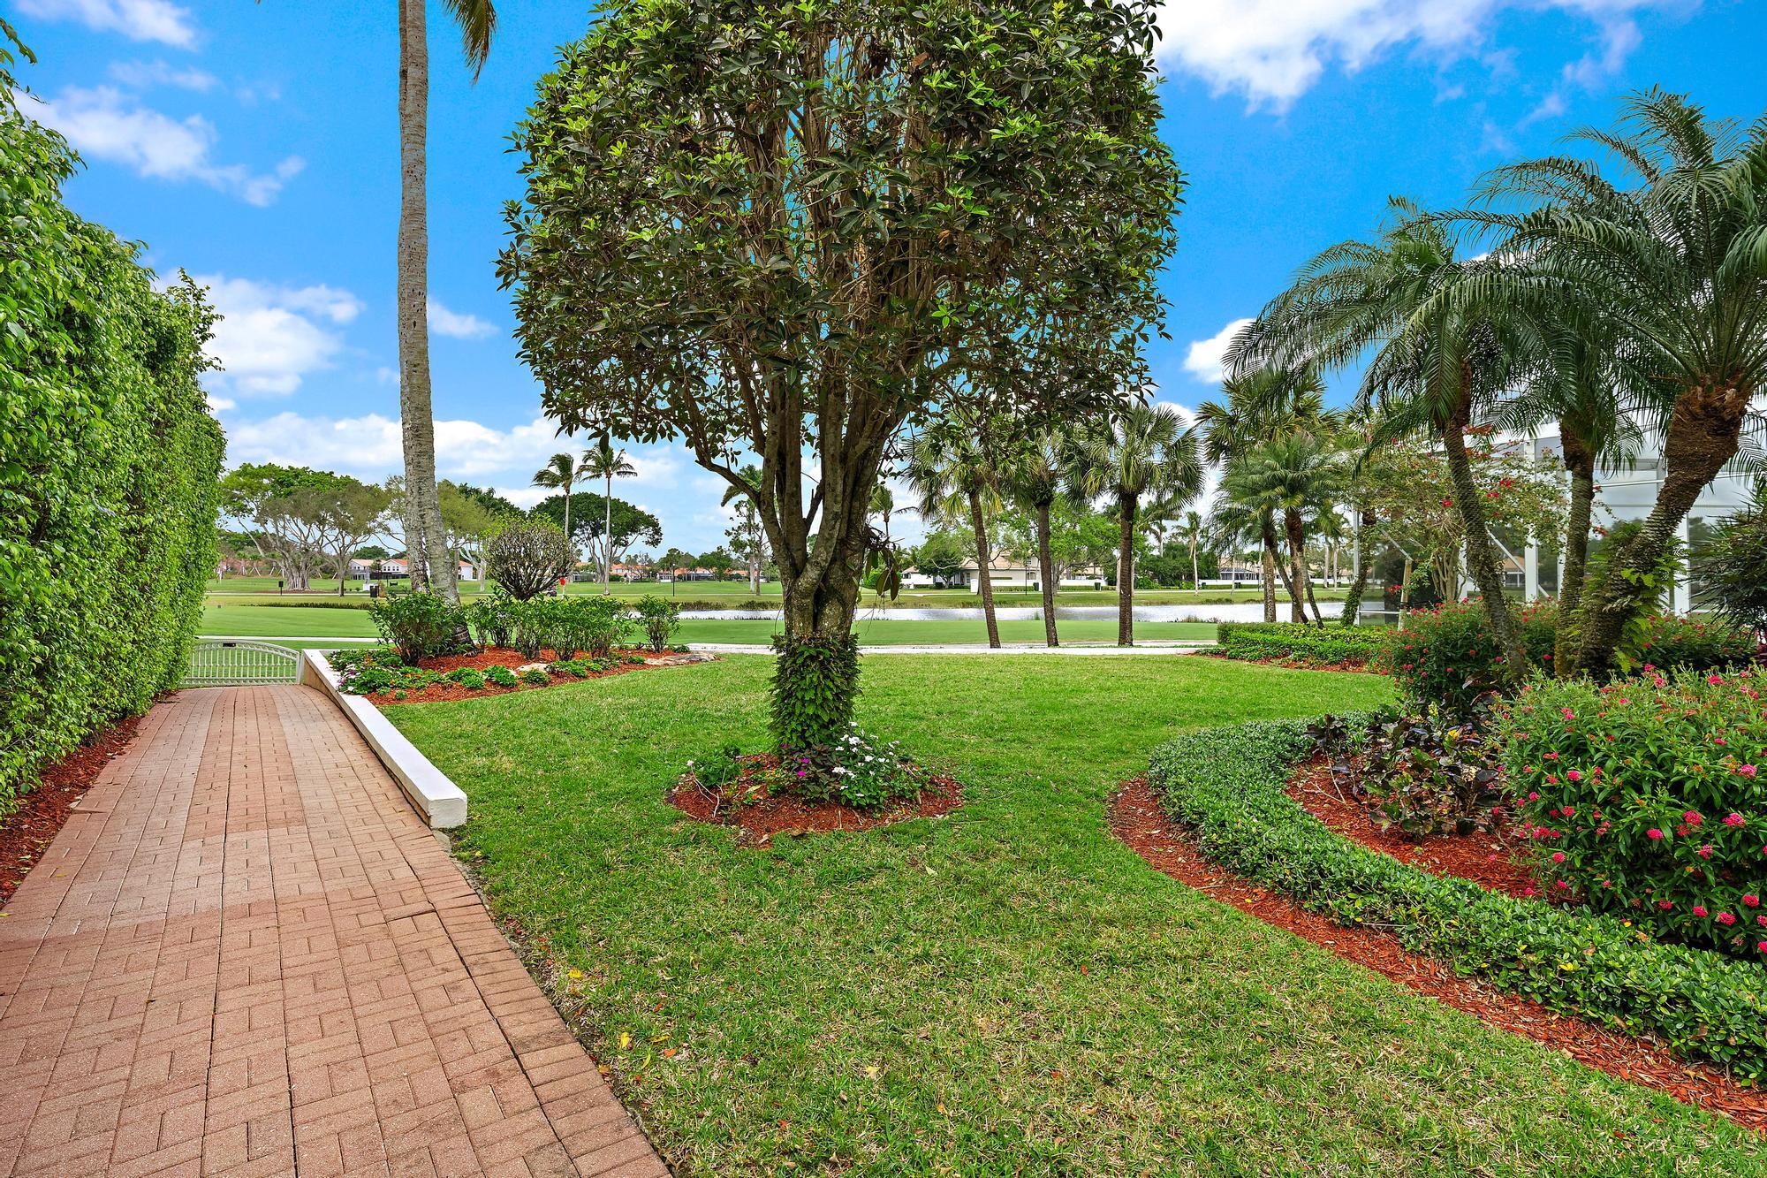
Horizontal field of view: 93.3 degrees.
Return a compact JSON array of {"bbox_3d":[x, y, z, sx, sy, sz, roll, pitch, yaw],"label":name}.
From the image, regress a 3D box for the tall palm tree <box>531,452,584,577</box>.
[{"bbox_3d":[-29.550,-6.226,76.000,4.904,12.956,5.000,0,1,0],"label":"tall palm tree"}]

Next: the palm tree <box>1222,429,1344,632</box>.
[{"bbox_3d":[7.542,-0.902,15.800,2.400,4.100,2.400,0,1,0],"label":"palm tree"}]

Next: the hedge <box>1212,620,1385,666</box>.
[{"bbox_3d":[6.277,0.797,12.500,2.700,0.620,1.300,0,1,15],"label":"hedge"}]

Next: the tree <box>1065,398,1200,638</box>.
[{"bbox_3d":[6.324,-1.634,21.000,3.509,6.187,3.400,0,1,0],"label":"tree"}]

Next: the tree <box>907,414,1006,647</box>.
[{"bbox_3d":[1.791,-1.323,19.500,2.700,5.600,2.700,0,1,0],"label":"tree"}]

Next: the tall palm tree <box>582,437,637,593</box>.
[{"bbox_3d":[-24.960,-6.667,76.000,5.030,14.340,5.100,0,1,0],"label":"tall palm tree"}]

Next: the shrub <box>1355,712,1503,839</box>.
[{"bbox_3d":[2.807,0.911,4.300,0.760,0.540,0.700,0,1,0],"label":"shrub"}]

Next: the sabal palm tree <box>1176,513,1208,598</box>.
[{"bbox_3d":[32.687,-3.787,88.000,3.800,9.300,3.800,0,1,0],"label":"sabal palm tree"}]

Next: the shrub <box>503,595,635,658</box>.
[{"bbox_3d":[-4.451,0.547,11.800,1.850,0.900,0.950,0,1,0],"label":"shrub"}]

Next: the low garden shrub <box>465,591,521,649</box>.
[{"bbox_3d":[-6.649,0.564,14.200,1.010,0.987,0.900,0,1,0],"label":"low garden shrub"}]

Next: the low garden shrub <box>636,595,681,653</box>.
[{"bbox_3d":[-3.884,0.608,14.400,0.834,1.025,0.820,0,1,0],"label":"low garden shrub"}]

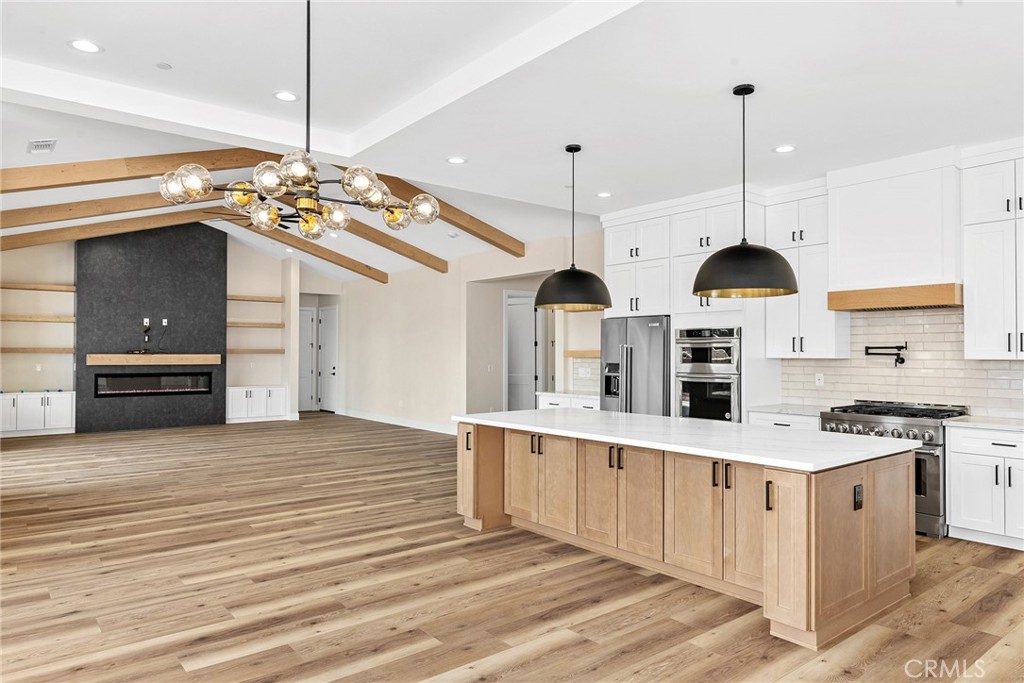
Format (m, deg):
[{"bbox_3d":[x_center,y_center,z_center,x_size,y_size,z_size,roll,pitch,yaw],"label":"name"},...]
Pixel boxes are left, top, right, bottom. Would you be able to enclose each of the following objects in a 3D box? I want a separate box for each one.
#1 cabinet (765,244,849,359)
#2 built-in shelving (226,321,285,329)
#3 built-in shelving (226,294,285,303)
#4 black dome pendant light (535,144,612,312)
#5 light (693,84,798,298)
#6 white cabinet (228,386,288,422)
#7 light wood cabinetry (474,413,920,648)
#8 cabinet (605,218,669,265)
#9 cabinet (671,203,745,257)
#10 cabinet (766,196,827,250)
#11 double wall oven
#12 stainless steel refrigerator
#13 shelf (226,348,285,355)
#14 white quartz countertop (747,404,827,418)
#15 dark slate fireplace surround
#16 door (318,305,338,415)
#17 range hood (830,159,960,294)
[{"bbox_3d":[2.869,-0.374,6.355,0.310,1.068,0.679,1,-1,-39],"label":"cabinet"},{"bbox_3d":[-5.520,-0.333,13.958,1.295,0.100,0.260,1,-1,-39],"label":"built-in shelving"},{"bbox_3d":[-5.521,-0.892,13.968,1.295,0.100,0.260,1,-1,-39],"label":"built-in shelving"},{"bbox_3d":[0.491,-0.908,5.194,0.610,1.270,0.610,0,-1,0],"label":"black dome pendant light"},{"bbox_3d":[1.432,-0.931,4.024,0.610,1.270,0.610,1,-1,-39],"label":"light"},{"bbox_3d":[-5.422,1.307,13.811,1.295,0.755,0.560,1,-1,-39],"label":"white cabinet"},{"bbox_3d":[0.971,1.055,4.635,1.300,0.902,3.020,1,-1,-39],"label":"light wood cabinetry"},{"bbox_3d":[1.639,-1.117,7.575,0.624,0.453,0.927,1,-1,-39],"label":"cabinet"},{"bbox_3d":[2.245,-1.137,6.906,0.650,0.450,0.885,1,-1,-39],"label":"cabinet"},{"bbox_3d":[2.863,-1.127,6.392,0.330,0.460,0.680,1,-1,-39],"label":"cabinet"},{"bbox_3d":[2.187,0.420,6.784,0.619,1.090,0.772,1,-1,-39],"label":"double wall oven"},{"bbox_3d":[1.569,0.648,7.478,0.765,1.802,0.911,1,-1,-39],"label":"stainless steel refrigerator"},{"bbox_3d":[-5.519,0.222,13.948,1.295,0.100,0.260,1,-1,-39],"label":"shelf"},{"bbox_3d":[2.751,0.652,6.203,0.635,0.038,0.744,1,-1,-39],"label":"white quartz countertop"},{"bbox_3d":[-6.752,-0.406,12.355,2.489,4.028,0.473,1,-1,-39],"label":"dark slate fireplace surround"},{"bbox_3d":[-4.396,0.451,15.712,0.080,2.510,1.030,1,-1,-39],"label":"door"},{"bbox_3d":[3.340,-0.907,5.647,0.459,0.931,1.007,1,-1,-39],"label":"range hood"}]

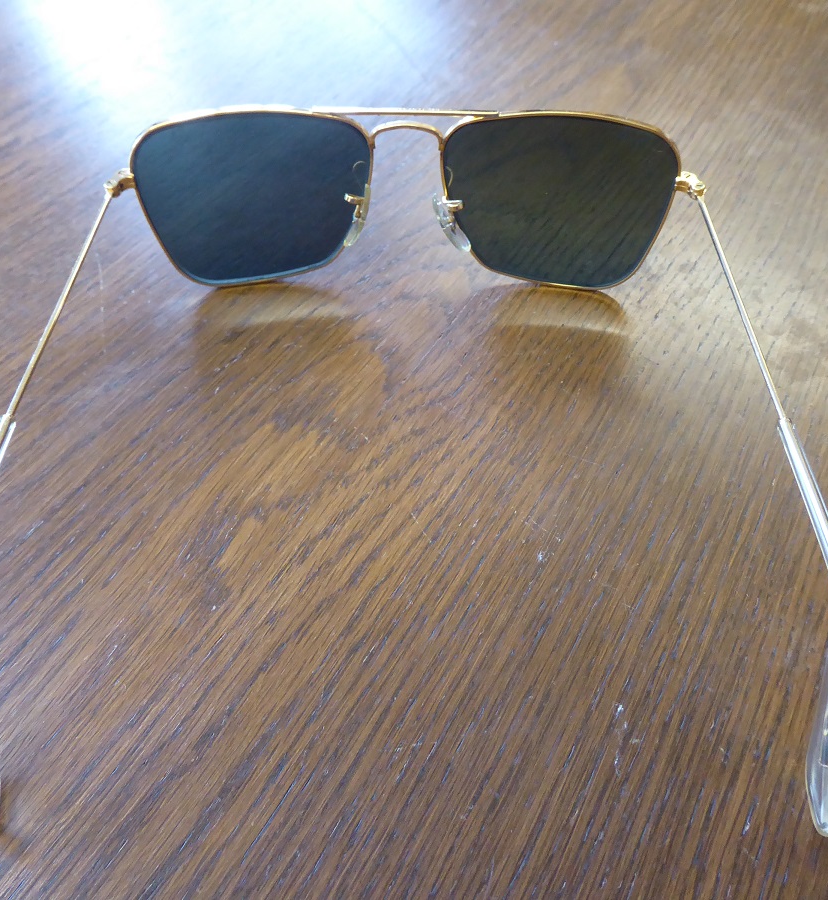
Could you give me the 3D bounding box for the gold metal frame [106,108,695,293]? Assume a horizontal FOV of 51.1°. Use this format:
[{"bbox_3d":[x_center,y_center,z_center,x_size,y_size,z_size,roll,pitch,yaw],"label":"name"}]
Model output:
[{"bbox_3d":[-0.003,-0.057,0.203,0.128,0.044,0.015,1,36,0],"label":"gold metal frame"}]

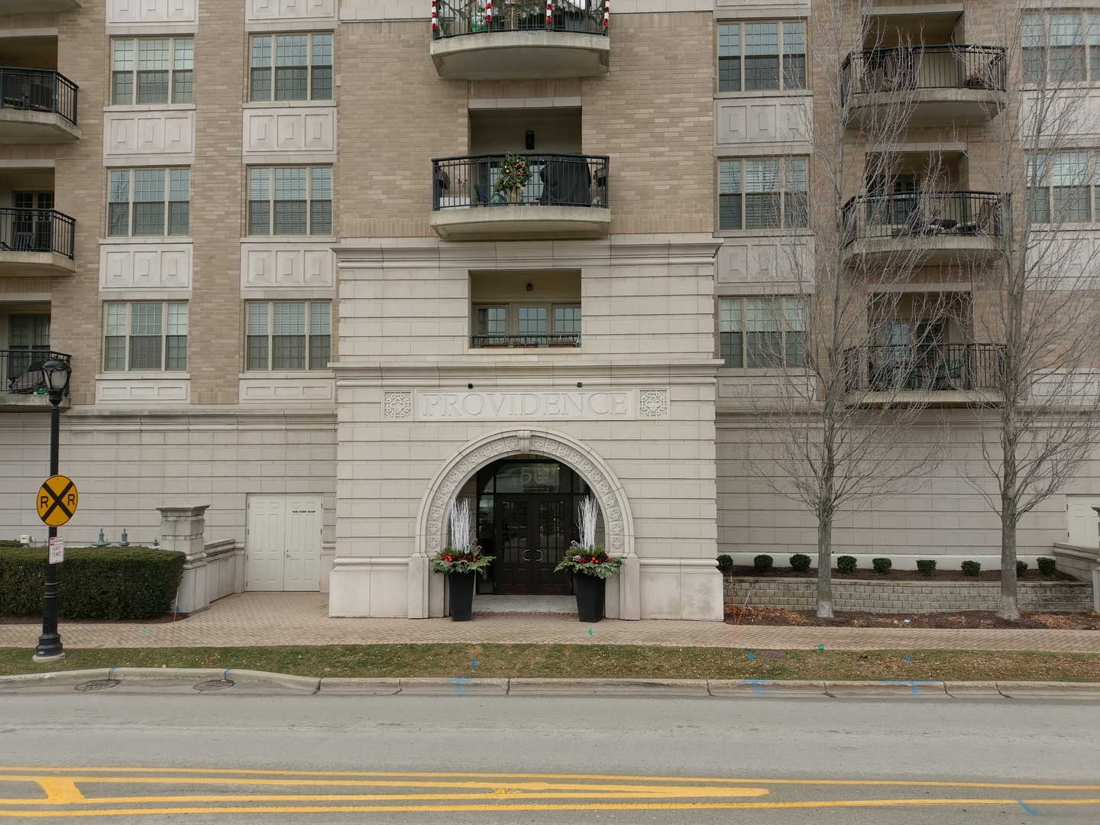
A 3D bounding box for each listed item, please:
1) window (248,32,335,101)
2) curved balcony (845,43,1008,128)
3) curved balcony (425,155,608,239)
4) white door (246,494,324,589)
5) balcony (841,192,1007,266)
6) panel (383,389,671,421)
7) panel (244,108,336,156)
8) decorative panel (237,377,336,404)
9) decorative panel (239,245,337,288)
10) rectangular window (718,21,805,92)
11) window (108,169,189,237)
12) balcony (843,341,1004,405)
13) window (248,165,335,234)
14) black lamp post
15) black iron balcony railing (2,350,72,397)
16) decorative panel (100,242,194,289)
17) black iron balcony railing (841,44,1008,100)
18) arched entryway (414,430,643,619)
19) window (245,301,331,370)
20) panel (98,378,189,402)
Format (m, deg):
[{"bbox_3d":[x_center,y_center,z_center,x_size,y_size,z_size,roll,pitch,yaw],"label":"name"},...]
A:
[{"bbox_3d":[-6.665,-8.888,21.280,2.187,1.809,0.180,0,-3,3],"label":"window"},{"bbox_3d":[8.896,-7.761,19.667,3.570,1.412,1.270,0,-2,3],"label":"curved balcony"},{"bbox_3d":[-0.568,-4.330,16.736,3.570,1.428,1.270,0,-2,3],"label":"curved balcony"},{"bbox_3d":[-6.561,3.222,20.439,1.930,2.380,0.120,0,-3,3],"label":"white door"},{"bbox_3d":[8.943,-4.400,19.622,3.680,1.420,1.030,0,-3,3],"label":"balcony"},{"bbox_3d":[-0.511,-0.164,17.531,6.130,0.670,0.100,0,-3,3],"label":"panel"},{"bbox_3d":[-6.592,-7.119,20.958,2.410,1.250,0.120,0,-3,3],"label":"panel"},{"bbox_3d":[-6.554,-0.547,20.615,2.440,0.640,0.120,0,-3,3],"label":"decorative panel"},{"bbox_3d":[-6.655,-3.693,20.996,2.450,1.210,0.130,0,-2,3],"label":"decorative panel"},{"bbox_3d":[5.314,-8.916,20.682,2.180,1.810,0.150,0,-2,3],"label":"rectangular window"},{"bbox_3d":[-10.270,-5.365,21.154,2.170,1.780,0.150,0,-3,3],"label":"window"},{"bbox_3d":[8.863,-0.834,19.376,3.540,1.387,1.270,0,-2,3],"label":"balcony"},{"bbox_3d":[-6.641,-5.421,21.115,2.181,1.792,0.180,0,-3,3],"label":"window"},{"bbox_3d":[-8.838,1.709,14.699,0.550,5.310,0.550,0,-3,3],"label":"black lamp post"},{"bbox_3d":[-13.875,-0.948,20.325,3.450,1.050,1.350,0,-3,3],"label":"black iron balcony railing"},{"bbox_3d":[-10.355,-3.739,21.194,2.450,1.230,0.130,0,-2,3],"label":"decorative panel"},{"bbox_3d":[8.960,-8.055,19.818,3.640,1.060,0.940,0,-3,3],"label":"black iron balcony railing"},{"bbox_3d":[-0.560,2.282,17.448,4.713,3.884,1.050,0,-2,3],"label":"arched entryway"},{"bbox_3d":[-6.647,-1.956,21.022,2.200,1.810,0.150,0,-2,3],"label":"window"},{"bbox_3d":[-10.243,-0.552,20.802,2.430,0.640,0.120,0,-3,3],"label":"panel"}]

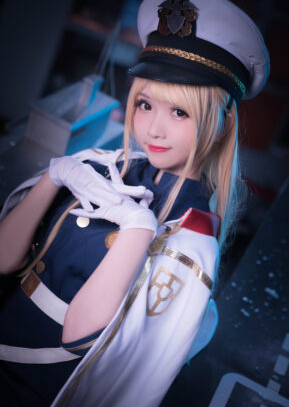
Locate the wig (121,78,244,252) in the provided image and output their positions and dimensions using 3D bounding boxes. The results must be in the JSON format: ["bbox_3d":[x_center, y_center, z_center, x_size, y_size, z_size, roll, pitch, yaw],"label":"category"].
[{"bbox_3d":[0.073,-0.099,1.500,0.200,0.360,0.210,14,4,25],"label":"wig"}]

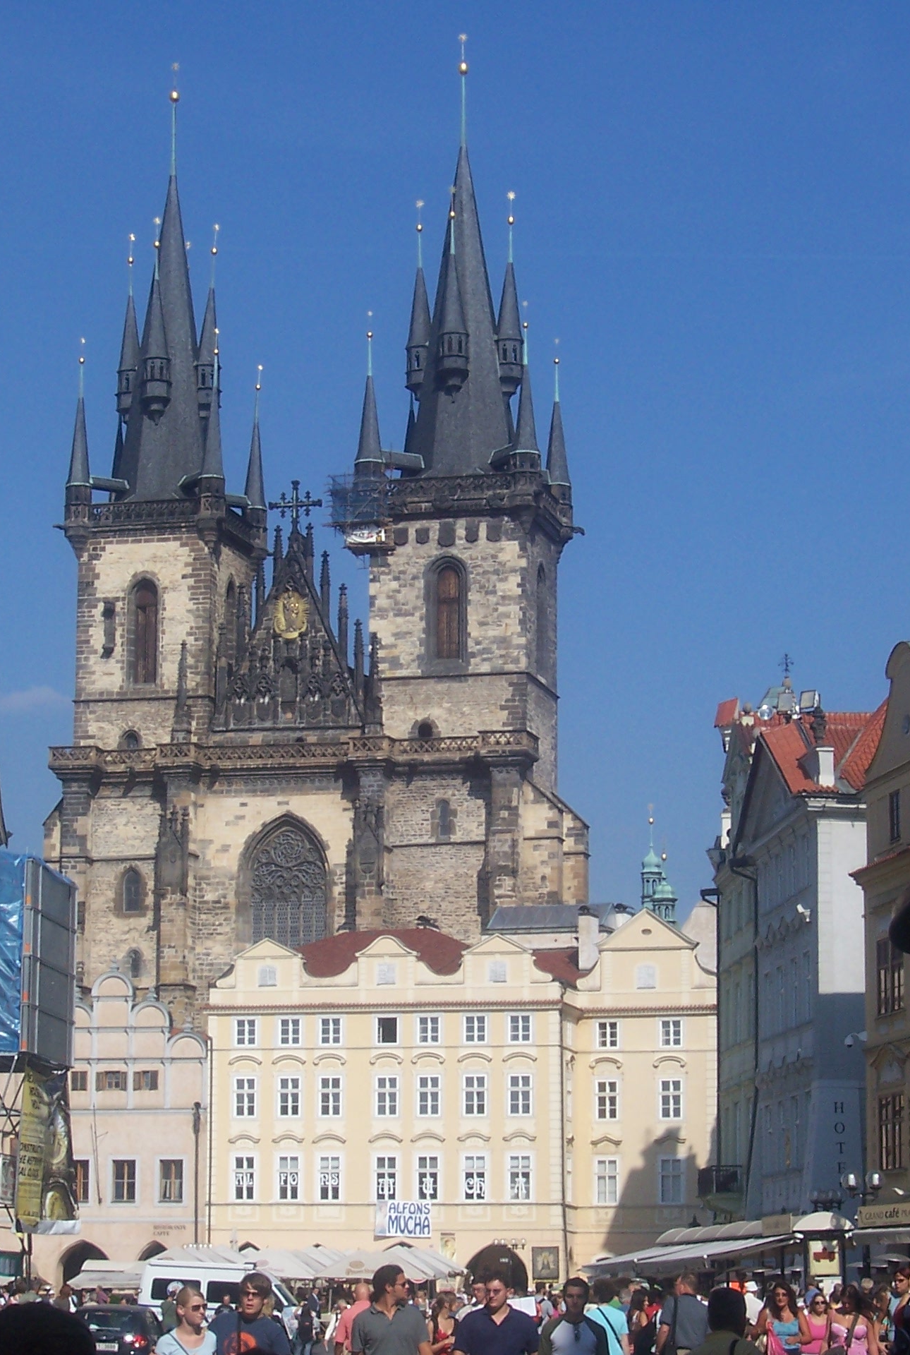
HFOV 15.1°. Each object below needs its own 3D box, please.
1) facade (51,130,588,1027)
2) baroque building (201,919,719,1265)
[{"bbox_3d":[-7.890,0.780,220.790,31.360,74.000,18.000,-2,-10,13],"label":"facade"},{"bbox_3d":[1.800,23.720,185.680,27.660,20.700,15.000,-2,-10,13],"label":"baroque building"}]

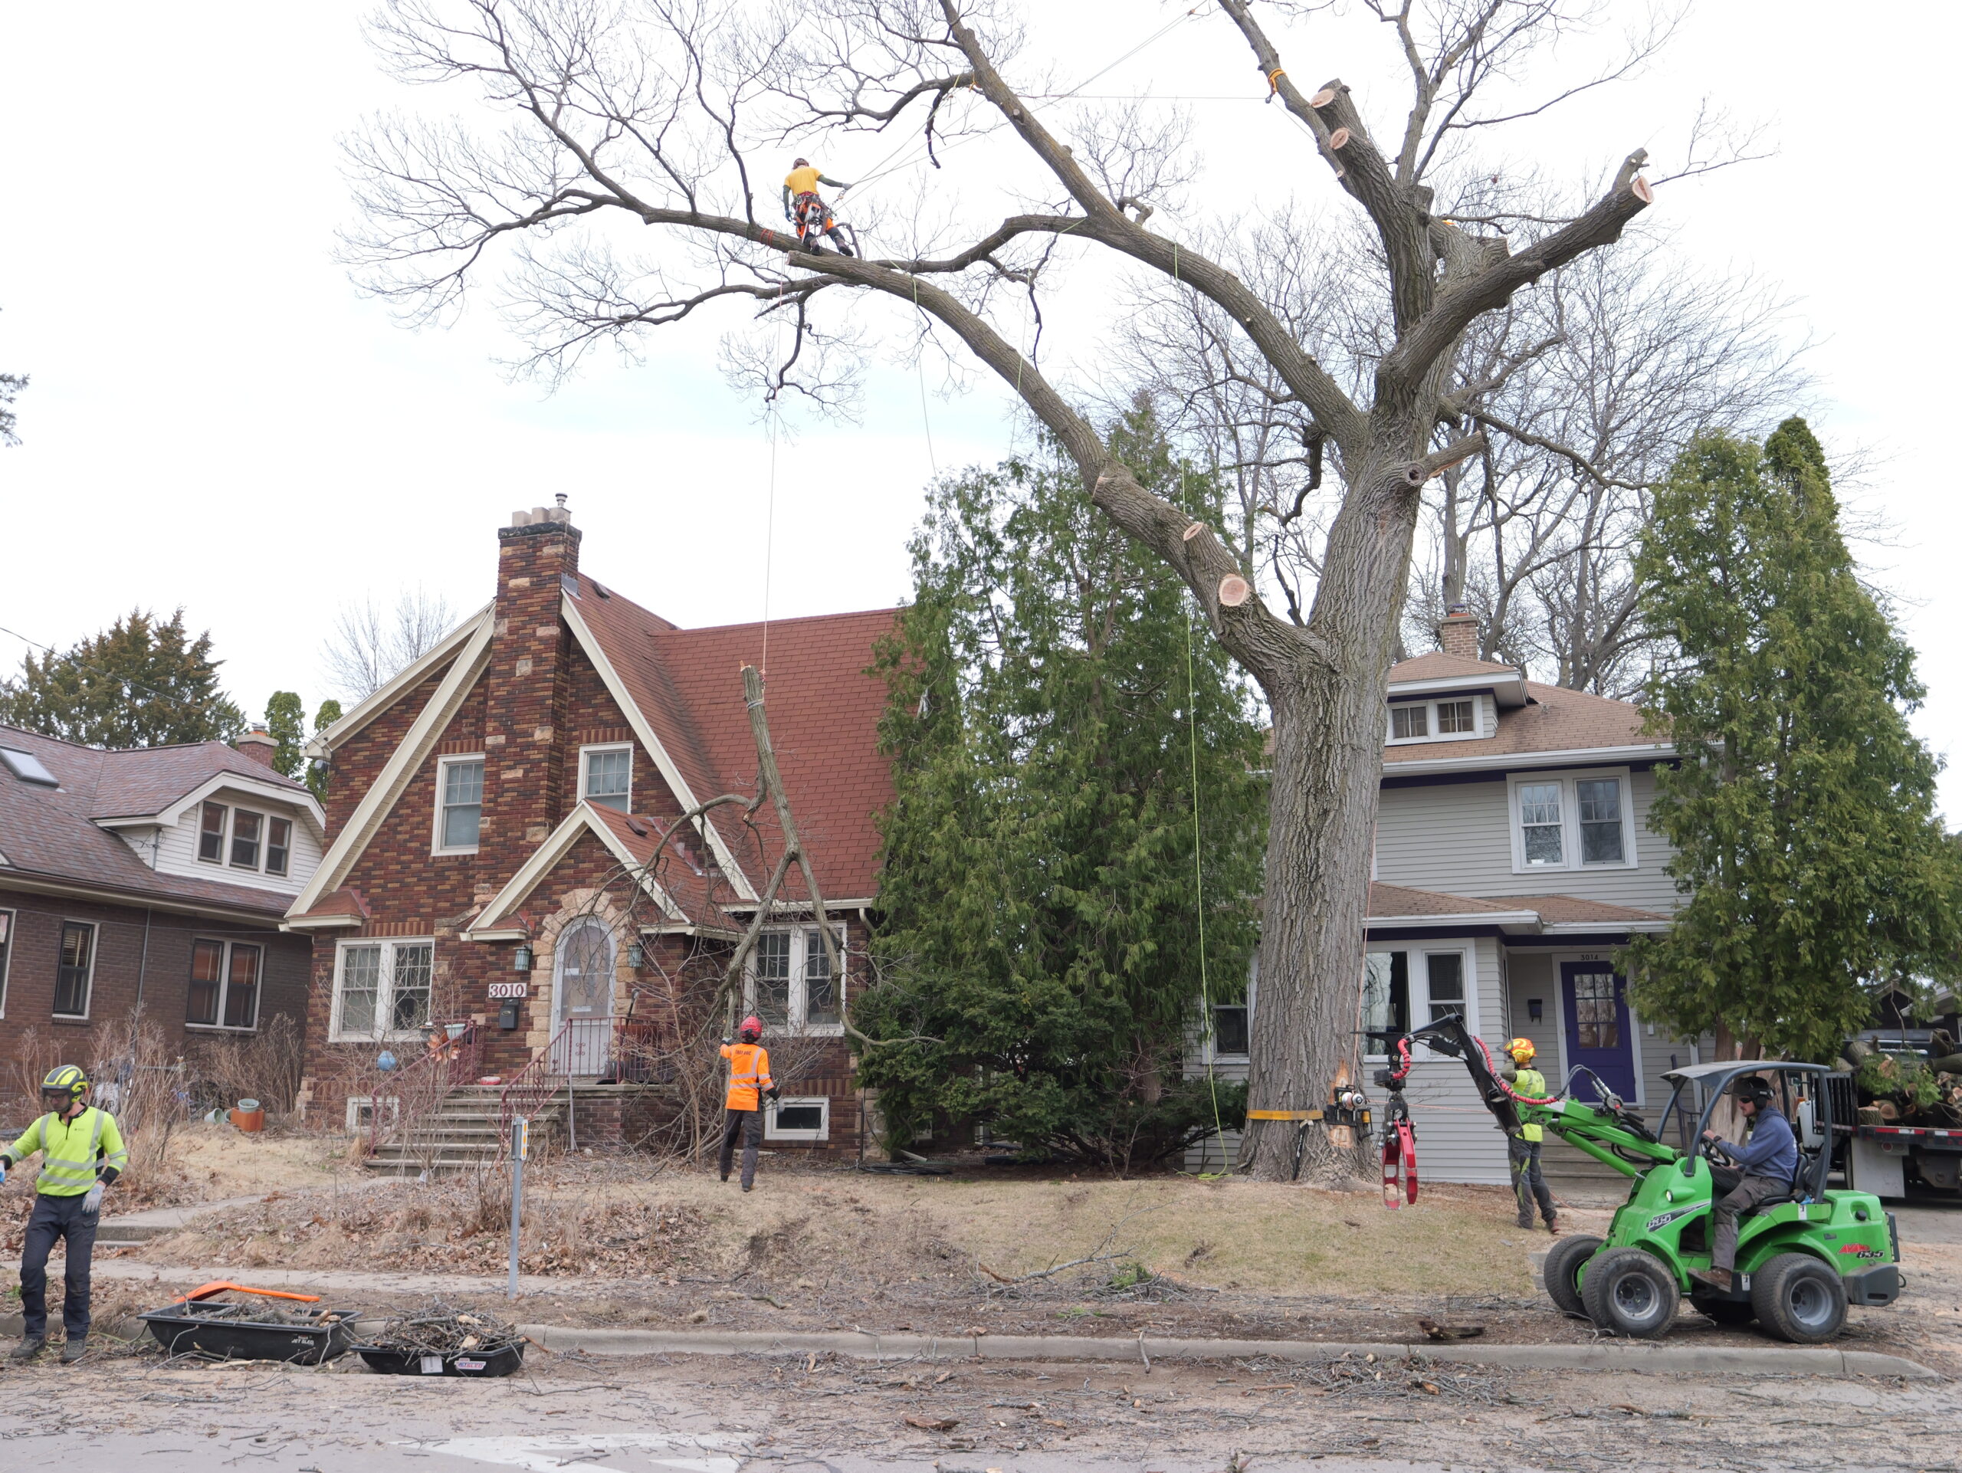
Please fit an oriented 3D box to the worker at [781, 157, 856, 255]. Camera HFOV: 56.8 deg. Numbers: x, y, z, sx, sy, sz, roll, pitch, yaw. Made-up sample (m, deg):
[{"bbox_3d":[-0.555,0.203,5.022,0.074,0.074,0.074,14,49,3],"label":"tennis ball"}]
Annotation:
[{"bbox_3d":[-2.160,-7.015,24.000,0.930,1.450,0.650,2,-13,-8],"label":"worker"}]

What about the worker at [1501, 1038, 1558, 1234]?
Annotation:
[{"bbox_3d":[5.216,3.816,17.455,0.550,1.800,0.520,7,-14,-29],"label":"worker"}]

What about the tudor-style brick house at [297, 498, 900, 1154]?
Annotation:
[{"bbox_3d":[-4.488,1.990,29.032,9.750,9.350,10.500,-4,-13,20],"label":"tudor-style brick house"}]

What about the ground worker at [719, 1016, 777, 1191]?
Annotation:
[{"bbox_3d":[-2.472,3.892,19.405,0.620,1.800,0.550,3,-13,-12],"label":"ground worker"}]

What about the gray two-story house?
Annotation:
[{"bbox_3d":[8.066,2.299,29.532,7.560,9.450,12.280,-4,-13,19],"label":"gray two-story house"}]

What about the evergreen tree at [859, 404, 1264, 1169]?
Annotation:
[{"bbox_3d":[1.006,0.385,23.376,5.100,9.940,4.400,0,-13,0],"label":"evergreen tree"}]

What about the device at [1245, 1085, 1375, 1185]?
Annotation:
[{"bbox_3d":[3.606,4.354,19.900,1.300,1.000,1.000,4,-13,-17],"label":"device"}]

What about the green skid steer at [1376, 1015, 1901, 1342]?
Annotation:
[{"bbox_3d":[4.862,3.283,13.696,3.900,2.270,1.350,1,-13,-2],"label":"green skid steer"}]

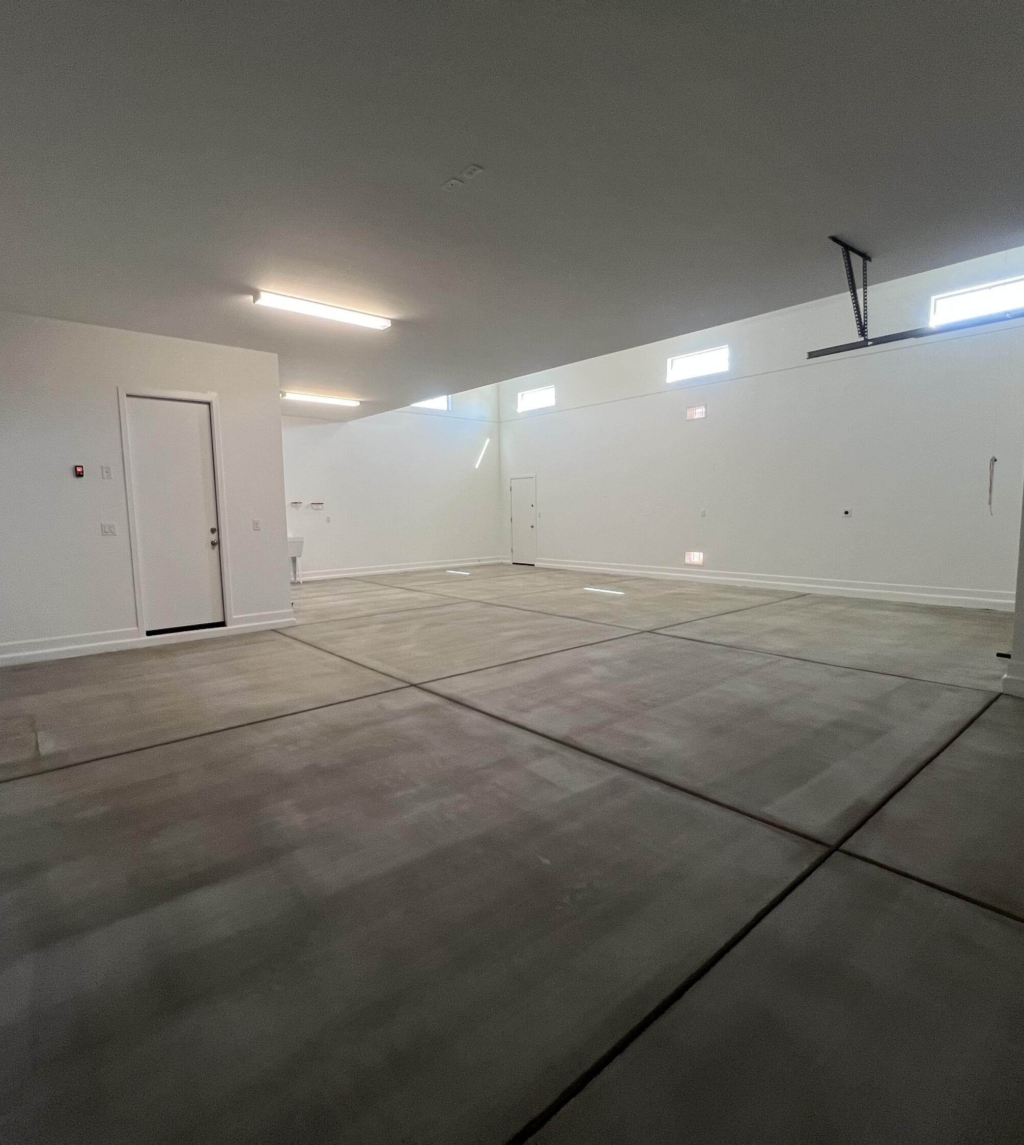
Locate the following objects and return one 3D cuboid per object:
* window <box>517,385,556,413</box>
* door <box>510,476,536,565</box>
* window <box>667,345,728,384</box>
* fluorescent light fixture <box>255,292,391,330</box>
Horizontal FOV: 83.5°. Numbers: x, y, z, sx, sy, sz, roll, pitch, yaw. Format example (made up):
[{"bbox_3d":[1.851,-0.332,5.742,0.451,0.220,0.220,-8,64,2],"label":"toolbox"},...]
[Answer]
[{"bbox_3d":[0.598,-4.006,13.302,0.100,0.435,1.196,-6,8,-42],"label":"window"},{"bbox_3d":[0.309,-1.244,13.918,0.060,2.131,0.841,-6,8,-42],"label":"door"},{"bbox_3d":[3.350,-3.726,10.312,0.100,0.434,1.203,-6,8,-42],"label":"window"},{"bbox_3d":[-1.670,-2.373,5.231,1.220,0.070,0.170,-6,8,-42],"label":"fluorescent light fixture"}]

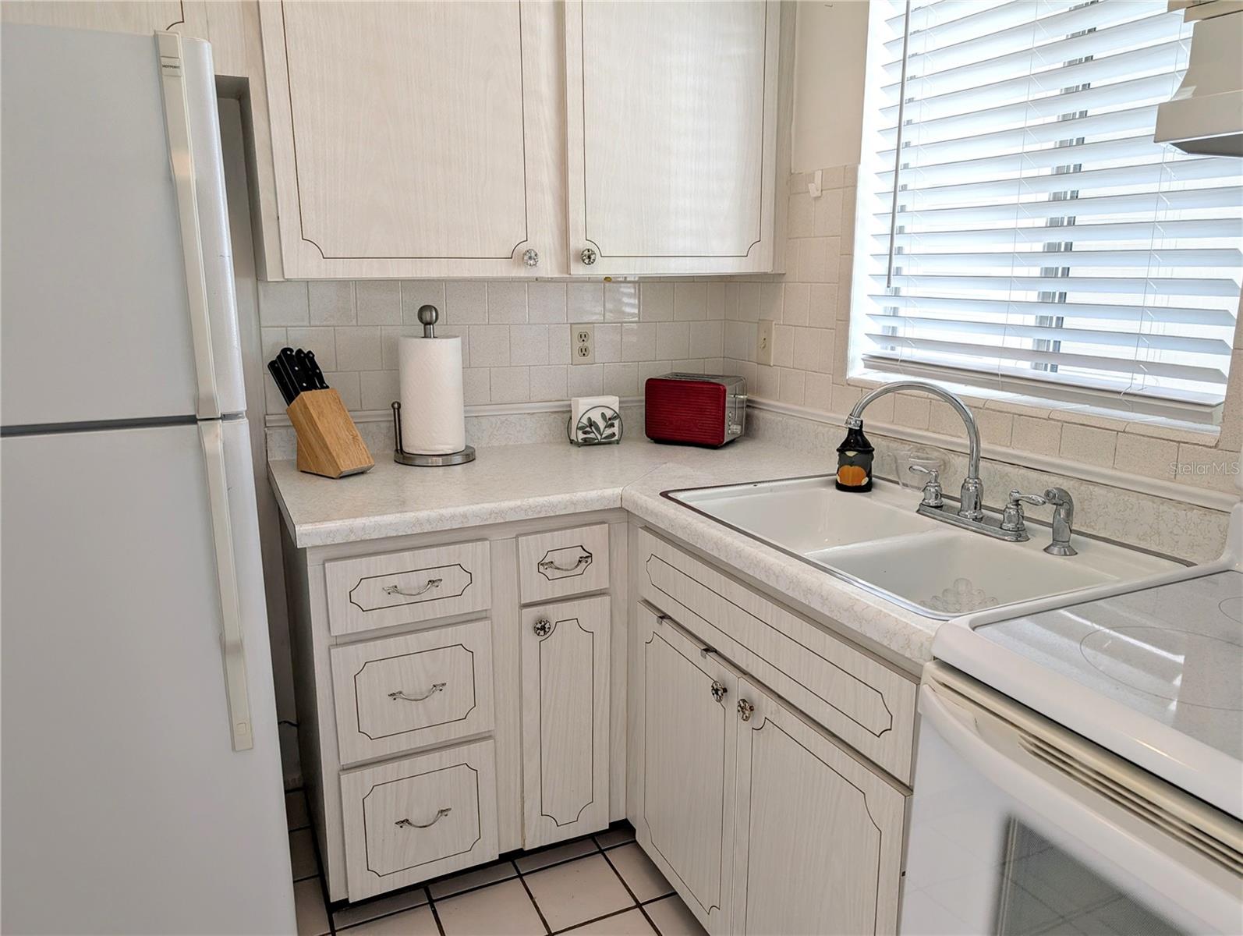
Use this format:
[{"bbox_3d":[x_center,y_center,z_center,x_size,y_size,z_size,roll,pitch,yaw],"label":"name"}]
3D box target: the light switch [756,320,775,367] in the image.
[{"bbox_3d":[0.409,-0.355,2.457,0.013,0.121,0.073,-5,13,-25],"label":"light switch"}]

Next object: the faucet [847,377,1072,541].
[{"bbox_3d":[0.607,-0.021,1.583,0.292,0.257,0.362,-3,13,-15],"label":"faucet"}]

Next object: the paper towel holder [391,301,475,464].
[{"bbox_3d":[-0.467,-0.209,2.138,0.199,0.383,0.199,-2,12,-13],"label":"paper towel holder"}]

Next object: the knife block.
[{"bbox_3d":[-0.679,-0.083,2.009,0.200,0.188,0.087,9,15,36],"label":"knife block"}]

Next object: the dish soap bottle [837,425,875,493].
[{"bbox_3d":[0.513,-0.029,1.875,0.077,0.151,0.074,4,13,15],"label":"dish soap bottle"}]

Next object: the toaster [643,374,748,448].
[{"bbox_3d":[0.214,-0.162,2.410,0.252,0.182,0.159,7,14,27],"label":"toaster"}]

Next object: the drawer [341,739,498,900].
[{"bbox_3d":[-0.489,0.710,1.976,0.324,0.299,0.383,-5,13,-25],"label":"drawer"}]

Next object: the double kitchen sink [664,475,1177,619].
[{"bbox_3d":[0.504,0.193,1.607,0.539,0.191,0.805,-5,13,-25],"label":"double kitchen sink"}]

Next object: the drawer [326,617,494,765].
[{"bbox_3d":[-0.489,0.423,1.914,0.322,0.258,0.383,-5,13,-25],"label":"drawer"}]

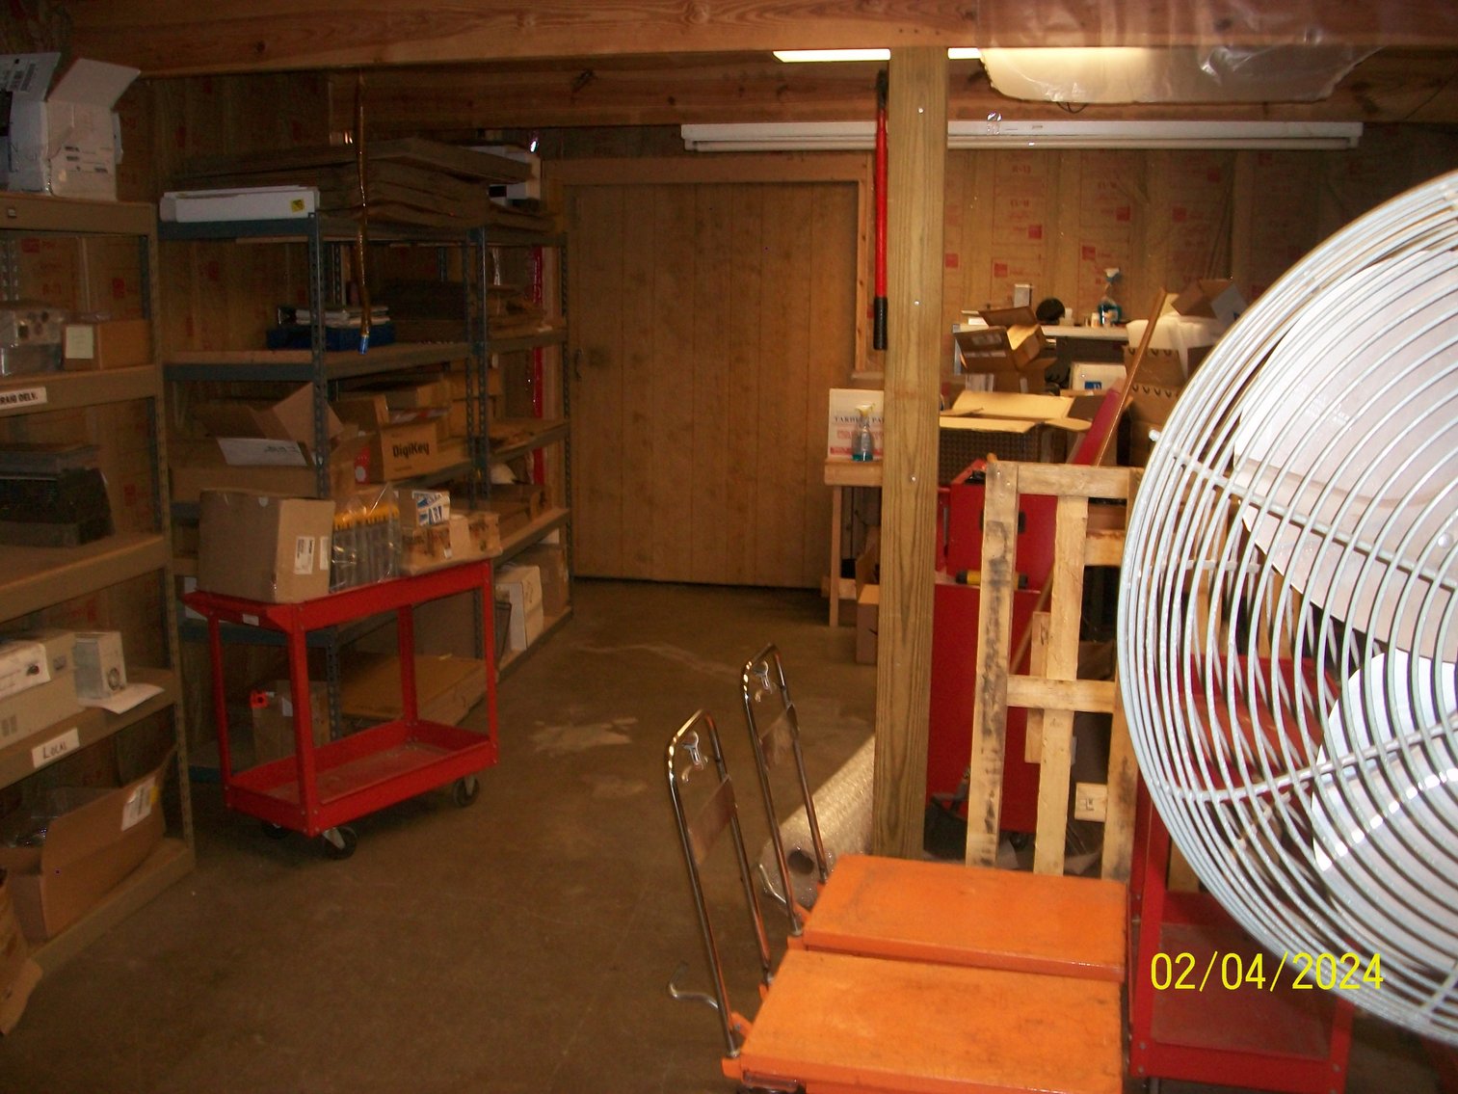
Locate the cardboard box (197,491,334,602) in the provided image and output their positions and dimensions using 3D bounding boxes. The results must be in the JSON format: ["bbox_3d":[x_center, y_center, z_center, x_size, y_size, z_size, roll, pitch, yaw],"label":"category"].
[{"bbox_3d":[-1.308,-0.002,4.048,0.293,0.279,0.210,6,3,27],"label":"cardboard box"}]

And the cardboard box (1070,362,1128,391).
[{"bbox_3d":[1.527,-0.712,5.951,0.245,0.120,0.200,2,10,9],"label":"cardboard box"}]

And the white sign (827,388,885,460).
[{"bbox_3d":[0.679,-0.602,6.970,0.380,0.335,0.020,3,7,12],"label":"white sign"}]

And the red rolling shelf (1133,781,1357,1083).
[{"bbox_3d":[1.070,0.700,3.045,0.400,0.780,0.800,3,11,14],"label":"red rolling shelf"}]

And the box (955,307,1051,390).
[{"bbox_3d":[1.114,-0.822,5.845,0.380,0.330,0.320,2,10,9],"label":"box"}]

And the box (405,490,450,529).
[{"bbox_3d":[-0.931,-0.117,4.375,0.082,0.100,0.130,8,13,37],"label":"box"}]

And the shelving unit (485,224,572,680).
[{"bbox_3d":[-1.186,-0.465,6.454,0.620,1.840,1.260,2,10,9],"label":"shelving unit"}]

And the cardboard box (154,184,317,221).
[{"bbox_3d":[-1.429,-1.021,4.283,0.475,0.090,0.180,2,10,9],"label":"cardboard box"}]

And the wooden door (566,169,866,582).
[{"bbox_3d":[-0.090,-0.853,7.689,1.536,2.138,0.050,2,10,9],"label":"wooden door"}]

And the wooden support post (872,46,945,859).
[{"bbox_3d":[0.469,-0.139,3.712,0.140,2.188,0.140,2,10,9],"label":"wooden support post"}]

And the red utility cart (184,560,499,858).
[{"bbox_3d":[-1.132,0.464,4.311,0.390,0.780,0.830,7,12,33],"label":"red utility cart"}]

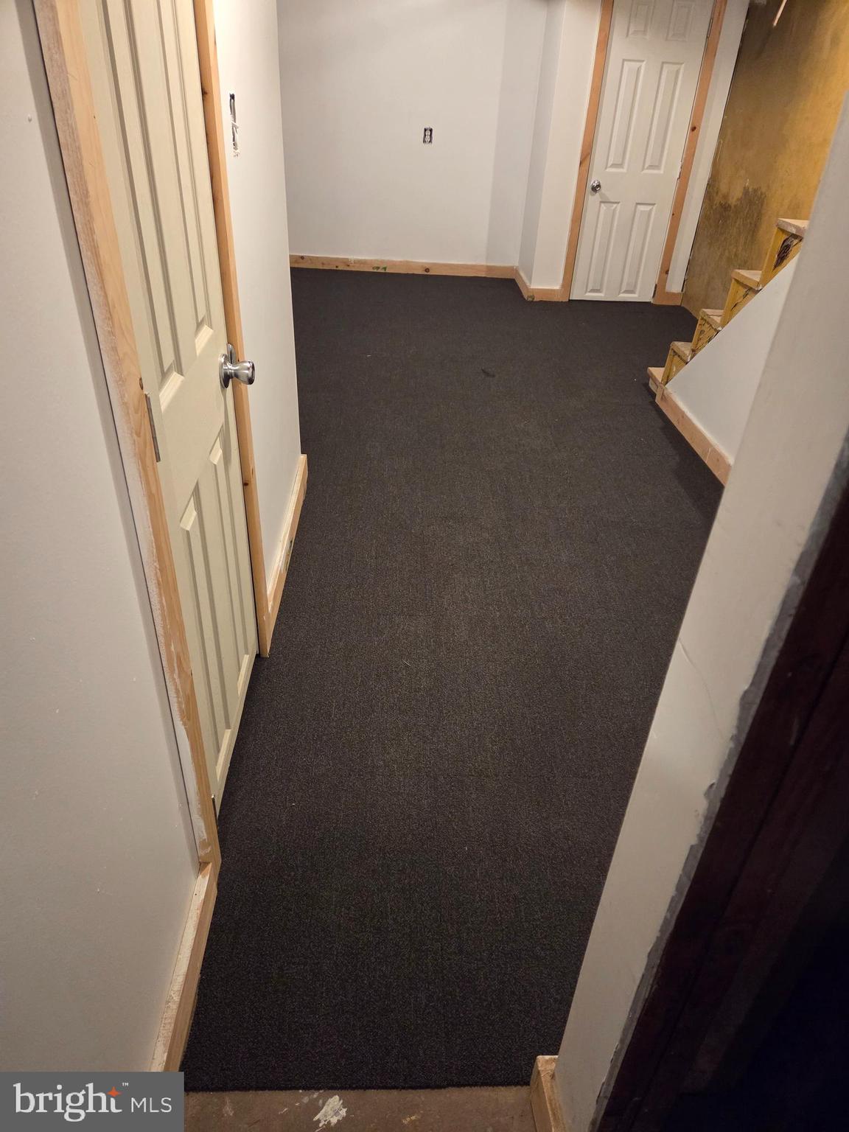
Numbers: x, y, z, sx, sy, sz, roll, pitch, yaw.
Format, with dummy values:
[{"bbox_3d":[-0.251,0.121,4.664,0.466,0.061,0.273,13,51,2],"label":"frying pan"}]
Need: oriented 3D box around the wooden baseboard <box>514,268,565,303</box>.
[{"bbox_3d":[0.870,-2.149,5.731,0.276,0.093,0.652,0,34,-4],"label":"wooden baseboard"}]

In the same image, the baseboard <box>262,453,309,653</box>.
[{"bbox_3d":[-0.464,-0.097,2.559,0.020,0.093,1.095,1,34,-3],"label":"baseboard"}]

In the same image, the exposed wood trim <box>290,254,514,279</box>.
[{"bbox_3d":[-0.195,-2.383,5.993,1.847,0.093,0.020,3,34,0],"label":"exposed wood trim"}]

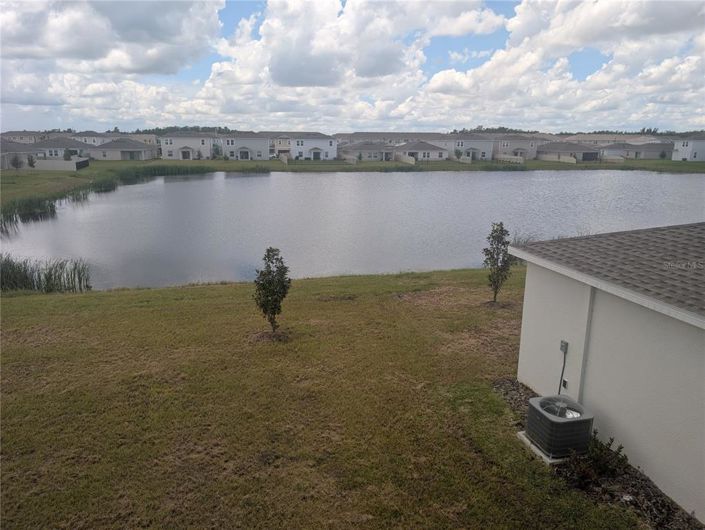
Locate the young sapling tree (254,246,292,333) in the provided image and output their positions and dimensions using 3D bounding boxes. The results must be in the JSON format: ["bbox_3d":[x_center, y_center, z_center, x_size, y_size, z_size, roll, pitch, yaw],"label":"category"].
[{"bbox_3d":[-2.171,0.691,13.157,1.004,2.375,1.004,0,14,0],"label":"young sapling tree"}]

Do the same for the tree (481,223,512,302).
[{"bbox_3d":[4.679,-0.062,15.818,0.925,2.648,0.925,0,14,0],"label":"tree"}]

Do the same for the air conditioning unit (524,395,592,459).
[{"bbox_3d":[3.433,2.667,8.143,0.695,0.649,0.727,-3,15,-13],"label":"air conditioning unit"}]

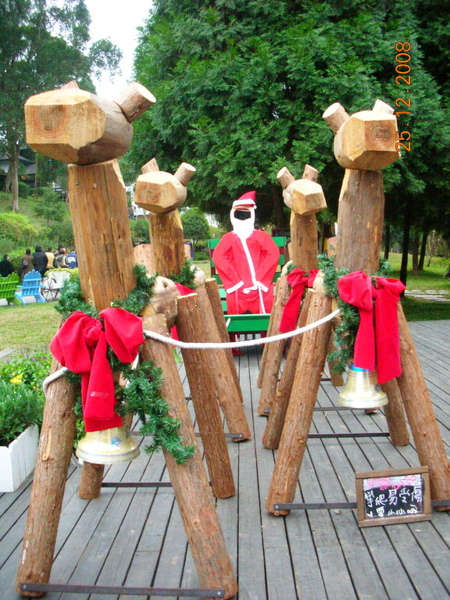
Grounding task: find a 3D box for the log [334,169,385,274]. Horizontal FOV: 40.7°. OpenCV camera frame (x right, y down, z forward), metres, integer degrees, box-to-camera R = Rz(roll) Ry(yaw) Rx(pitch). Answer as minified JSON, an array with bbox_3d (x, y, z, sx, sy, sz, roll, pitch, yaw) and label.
[{"bbox_3d":[0.729,-0.352,3.261,0.250,0.701,0.240,2,5,0],"label":"log"}]

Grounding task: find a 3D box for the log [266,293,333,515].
[{"bbox_3d":[0.410,0.548,3.242,0.142,1.177,0.142,11,2,-1],"label":"log"}]

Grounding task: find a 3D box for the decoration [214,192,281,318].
[{"bbox_3d":[0.303,-0.626,8.544,0.957,1.816,0.340,0,5,0],"label":"decoration"}]

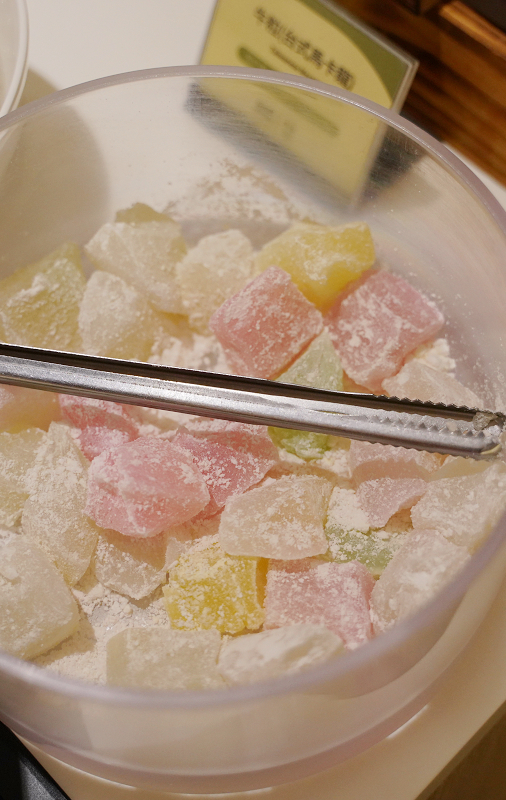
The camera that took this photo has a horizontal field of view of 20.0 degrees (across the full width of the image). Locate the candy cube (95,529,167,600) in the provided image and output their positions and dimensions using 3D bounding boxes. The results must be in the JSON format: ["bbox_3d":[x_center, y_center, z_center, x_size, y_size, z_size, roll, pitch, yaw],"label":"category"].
[{"bbox_3d":[-0.037,0.048,0.437,0.023,0.019,0.022,13,63,10],"label":"candy cube"}]

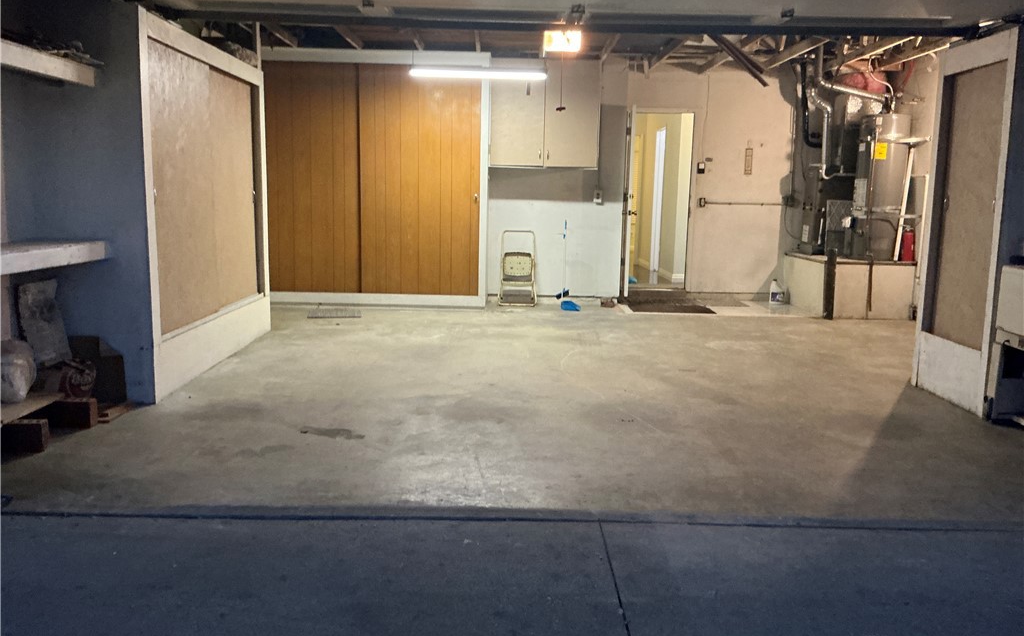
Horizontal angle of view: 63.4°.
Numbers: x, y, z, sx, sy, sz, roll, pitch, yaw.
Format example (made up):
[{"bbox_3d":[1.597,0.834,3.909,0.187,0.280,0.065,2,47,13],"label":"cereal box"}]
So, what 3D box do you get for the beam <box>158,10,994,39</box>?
[{"bbox_3d":[0.347,-1.809,5.063,4.860,0.130,0.110,1,9,0],"label":"beam"}]

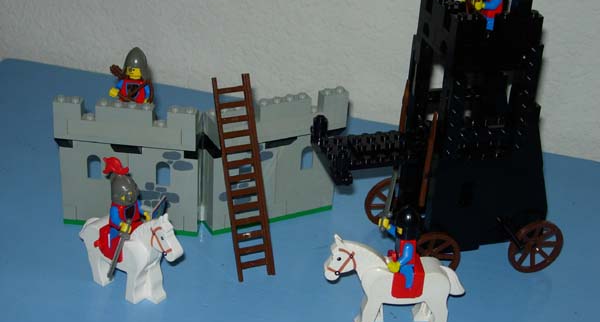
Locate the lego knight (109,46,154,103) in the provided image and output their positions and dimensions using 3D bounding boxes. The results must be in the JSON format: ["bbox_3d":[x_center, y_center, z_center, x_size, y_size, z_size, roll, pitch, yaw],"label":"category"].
[{"bbox_3d":[-0.094,-0.042,0.596,0.025,0.047,0.018,5,28,3],"label":"lego knight"}]

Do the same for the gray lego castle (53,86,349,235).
[{"bbox_3d":[-0.057,0.000,0.618,0.168,0.085,0.046,-2,28,-11],"label":"gray lego castle"}]

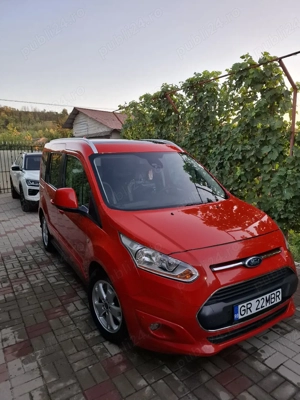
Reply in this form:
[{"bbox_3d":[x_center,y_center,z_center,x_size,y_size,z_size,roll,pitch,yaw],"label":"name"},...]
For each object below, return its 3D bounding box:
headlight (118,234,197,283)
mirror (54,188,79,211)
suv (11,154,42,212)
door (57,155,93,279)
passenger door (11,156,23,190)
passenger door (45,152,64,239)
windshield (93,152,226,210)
[{"bbox_3d":[0.042,0.411,1.888,0.380,0.290,0.520,-4,9,-31],"label":"headlight"},{"bbox_3d":[-0.784,-0.007,2.469,0.220,0.210,0.160,-4,9,-31],"label":"mirror"},{"bbox_3d":[-3.916,-0.822,9.797,1.930,1.810,4.850,-4,9,-31],"label":"suv"},{"bbox_3d":[-0.783,0.092,2.803,0.200,1.220,1.060,-4,9,-31],"label":"door"},{"bbox_3d":[-4.395,-0.847,8.796,0.200,1.220,1.120,-4,9,-31],"label":"passenger door"},{"bbox_3d":[-1.319,-0.060,3.704,0.190,1.240,1.080,-4,9,-31],"label":"passenger door"},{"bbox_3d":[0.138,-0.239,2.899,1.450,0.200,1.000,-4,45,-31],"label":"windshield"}]

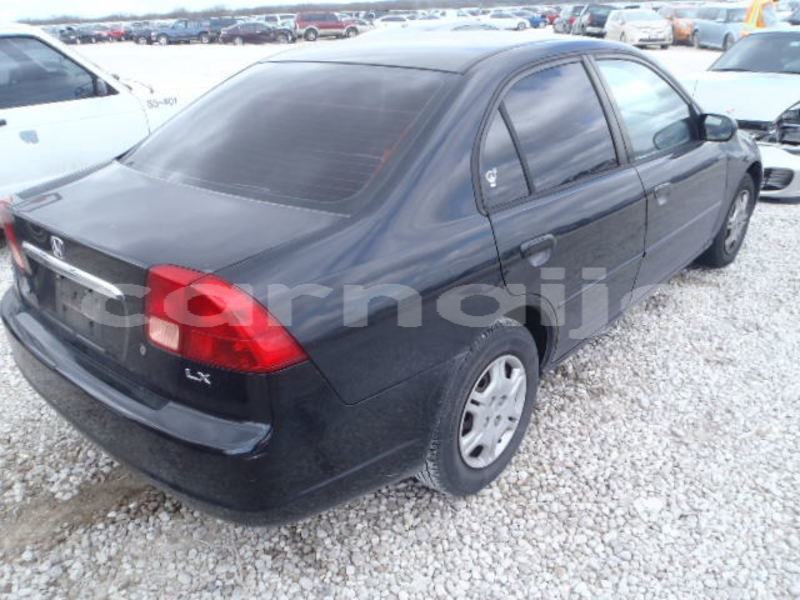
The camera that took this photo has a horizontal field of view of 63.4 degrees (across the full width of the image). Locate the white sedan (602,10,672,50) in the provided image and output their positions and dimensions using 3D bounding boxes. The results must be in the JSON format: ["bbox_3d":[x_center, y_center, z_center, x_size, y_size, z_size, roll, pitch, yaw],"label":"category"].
[{"bbox_3d":[9.705,-11.106,26.468,1.750,1.490,4.460,-1,24,2],"label":"white sedan"}]

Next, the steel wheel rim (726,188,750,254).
[{"bbox_3d":[2.007,-0.484,3.949,0.140,0.385,0.385,19,31,39],"label":"steel wheel rim"}]

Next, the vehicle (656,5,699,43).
[{"bbox_3d":[12.573,-12.261,28.800,1.770,1.500,4.300,0,24,4],"label":"vehicle"}]

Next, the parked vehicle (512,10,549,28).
[{"bbox_3d":[11.152,-24.874,57.503,4.400,1.460,1.770,7,26,20],"label":"parked vehicle"}]

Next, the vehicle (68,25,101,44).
[{"bbox_3d":[-27.372,-23.181,56.500,1.780,1.470,4.500,4,25,13],"label":"vehicle"}]

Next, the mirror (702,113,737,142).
[{"bbox_3d":[1.447,-0.784,2.956,0.175,0.130,0.110,18,31,38],"label":"mirror"}]

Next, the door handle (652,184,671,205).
[{"bbox_3d":[1.122,-0.452,2.773,0.045,0.075,0.160,19,31,38],"label":"door handle"}]

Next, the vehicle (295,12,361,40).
[{"bbox_3d":[-4.795,-18.787,44.363,4.800,1.820,1.860,-6,24,-9],"label":"vehicle"}]

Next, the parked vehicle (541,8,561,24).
[{"bbox_3d":[15.081,-28.440,65.276,4.400,1.460,1.770,7,26,20],"label":"parked vehicle"}]

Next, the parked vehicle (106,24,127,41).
[{"bbox_3d":[-27.267,-25.635,62.141,1.750,1.460,4.400,-1,24,3],"label":"parked vehicle"}]

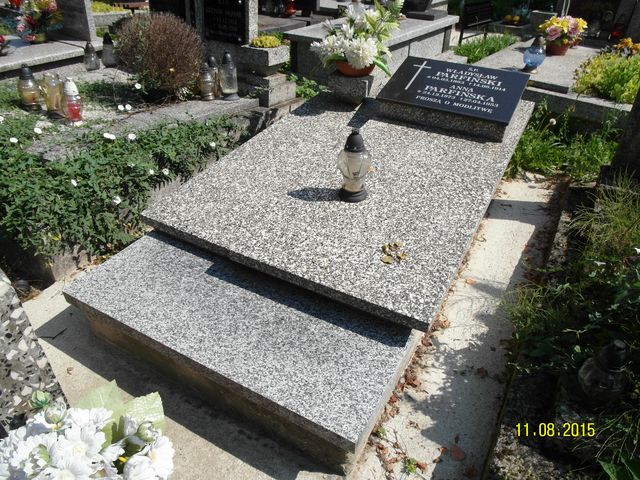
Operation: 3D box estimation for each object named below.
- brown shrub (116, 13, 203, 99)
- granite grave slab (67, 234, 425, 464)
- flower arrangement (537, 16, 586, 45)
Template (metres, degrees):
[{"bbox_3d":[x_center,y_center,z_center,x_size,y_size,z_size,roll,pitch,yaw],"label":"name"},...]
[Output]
[{"bbox_3d":[-1.040,-1.241,2.890,0.560,0.460,0.540,18,37,24],"label":"brown shrub"},{"bbox_3d":[-0.259,0.259,1.418,1.034,0.160,0.440,19,43,23],"label":"granite grave slab"},{"bbox_3d":[2.004,-1.751,3.647,0.390,0.210,0.360,18,37,24],"label":"flower arrangement"}]

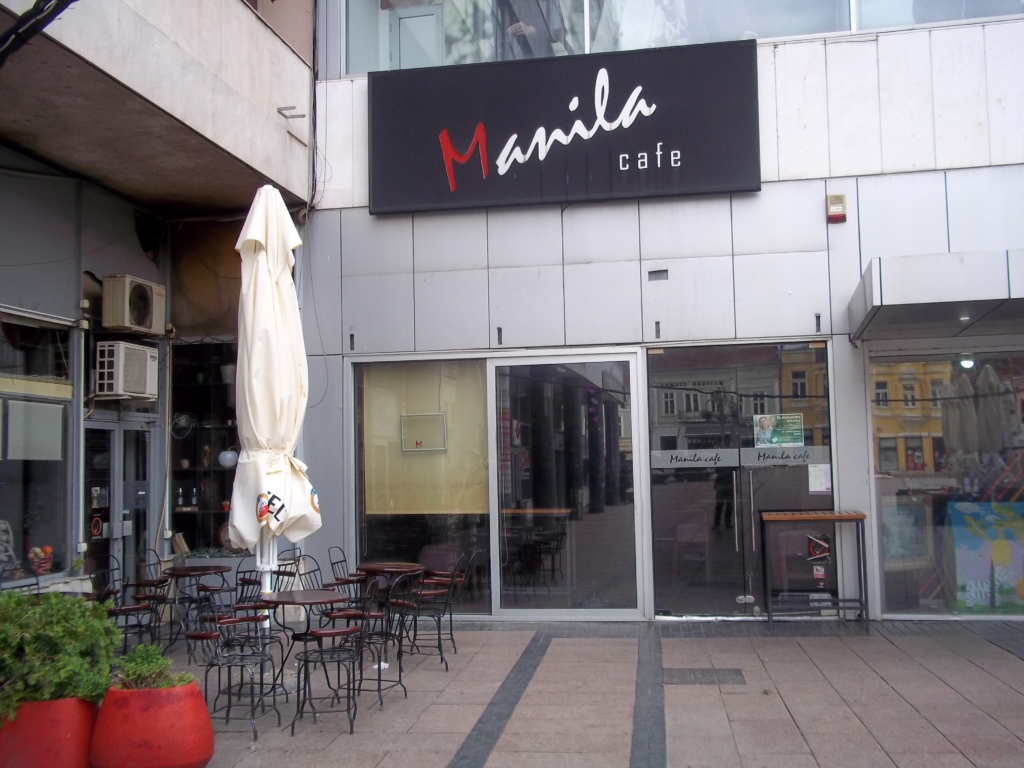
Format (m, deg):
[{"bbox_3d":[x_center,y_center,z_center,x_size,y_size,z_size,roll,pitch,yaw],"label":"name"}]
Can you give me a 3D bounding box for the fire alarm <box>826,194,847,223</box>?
[{"bbox_3d":[3.204,-1.725,10.473,0.185,0.280,0.080,-2,-4,10],"label":"fire alarm"}]

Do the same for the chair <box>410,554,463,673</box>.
[{"bbox_3d":[-0.626,1.799,8.494,0.530,0.885,0.500,-1,-4,2],"label":"chair"}]

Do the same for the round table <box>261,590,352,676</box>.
[{"bbox_3d":[-1.367,1.779,7.036,0.595,0.750,0.595,-1,-4,0],"label":"round table"}]

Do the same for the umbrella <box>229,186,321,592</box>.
[{"bbox_3d":[-1.819,0.342,8.047,0.700,3.720,0.700,-2,-4,7],"label":"umbrella"}]

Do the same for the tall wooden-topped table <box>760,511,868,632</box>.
[{"bbox_3d":[2.821,1.750,9.942,0.910,1.045,0.520,-2,-4,10],"label":"tall wooden-topped table"}]

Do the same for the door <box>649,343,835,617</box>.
[{"bbox_3d":[2.259,0.940,10.547,1.802,2.712,0.080,-2,-4,10],"label":"door"}]

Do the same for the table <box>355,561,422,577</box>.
[{"bbox_3d":[-1.011,1.911,8.894,0.610,0.750,0.610,-2,-4,7],"label":"table"}]

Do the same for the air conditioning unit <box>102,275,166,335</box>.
[{"bbox_3d":[-3.773,-0.769,10.646,0.260,0.520,0.810,-2,-4,7],"label":"air conditioning unit"}]

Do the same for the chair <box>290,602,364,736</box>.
[{"bbox_3d":[-1.106,1.695,6.717,0.520,0.900,0.570,-1,-4,-1],"label":"chair"}]

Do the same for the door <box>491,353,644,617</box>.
[{"bbox_3d":[0.558,1.019,10.811,1.584,2.689,0.090,-2,-4,10],"label":"door"}]

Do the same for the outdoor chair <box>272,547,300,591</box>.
[{"bbox_3d":[-2.192,1.907,9.514,0.520,0.900,0.560,-3,-4,19],"label":"outdoor chair"}]

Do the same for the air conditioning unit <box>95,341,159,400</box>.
[{"bbox_3d":[-3.774,-0.121,10.464,0.260,0.510,0.790,-2,-4,7],"label":"air conditioning unit"}]

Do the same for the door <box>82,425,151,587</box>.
[{"bbox_3d":[-3.882,1.398,10.554,0.070,1.960,1.380,-2,-4,7],"label":"door"}]

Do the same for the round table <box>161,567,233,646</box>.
[{"bbox_3d":[-2.656,1.945,8.992,0.595,0.750,0.595,-1,-4,0],"label":"round table"}]

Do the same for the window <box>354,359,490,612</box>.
[{"bbox_3d":[-0.940,1.056,11.082,1.461,2.653,0.090,-2,-4,10],"label":"window"}]

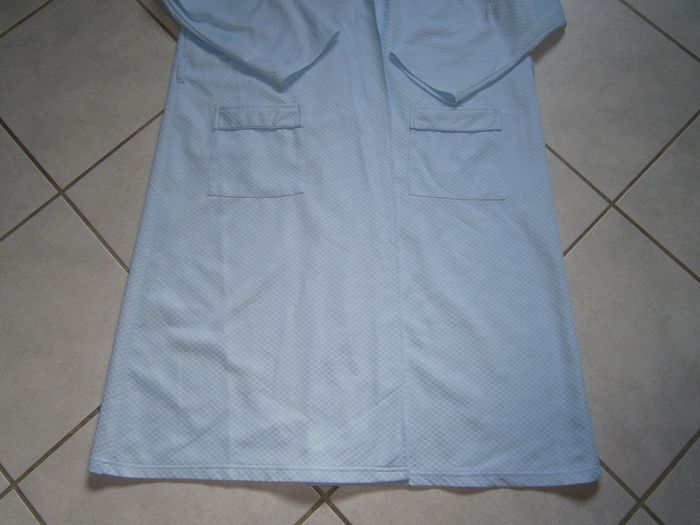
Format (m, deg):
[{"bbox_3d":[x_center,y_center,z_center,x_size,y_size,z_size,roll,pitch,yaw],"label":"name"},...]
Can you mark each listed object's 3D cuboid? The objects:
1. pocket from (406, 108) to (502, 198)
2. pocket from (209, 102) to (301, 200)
[{"bbox_3d":[0.173,-0.180,0.858,0.154,0.018,0.162,2,76,1],"label":"pocket"},{"bbox_3d":[-0.152,-0.188,0.861,0.152,0.018,0.166,-1,76,0],"label":"pocket"}]

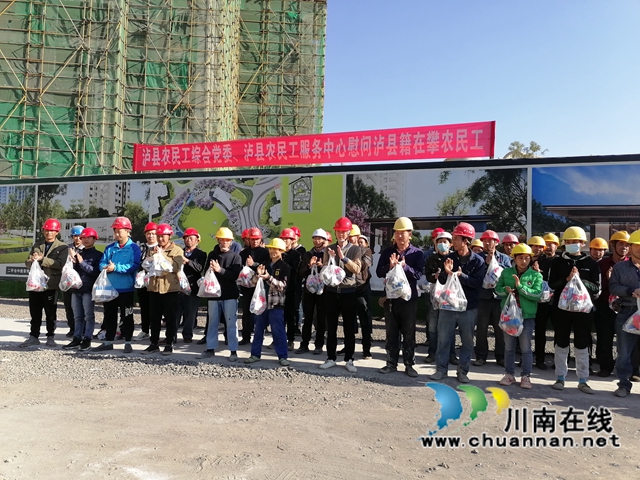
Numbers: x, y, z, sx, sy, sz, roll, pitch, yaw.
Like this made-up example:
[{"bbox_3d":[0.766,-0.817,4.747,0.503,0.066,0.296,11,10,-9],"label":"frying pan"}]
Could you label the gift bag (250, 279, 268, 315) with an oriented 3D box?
[{"bbox_3d":[-0.733,0.673,5.950,0.200,0.431,0.190,0,-2,18],"label":"gift bag"}]

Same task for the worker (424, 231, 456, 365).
[{"bbox_3d":[1.609,0.761,6.573,0.520,1.730,0.440,1,-1,18],"label":"worker"}]

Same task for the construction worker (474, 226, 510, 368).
[{"bbox_3d":[2.130,0.727,6.200,0.520,1.674,0.440,1,-2,23],"label":"construction worker"}]

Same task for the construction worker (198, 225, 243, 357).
[{"bbox_3d":[-1.283,0.698,6.492,0.520,1.730,0.460,1,-1,16],"label":"construction worker"}]

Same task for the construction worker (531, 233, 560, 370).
[{"bbox_3d":[2.826,0.767,6.200,0.520,1.695,0.460,0,-2,29],"label":"construction worker"}]

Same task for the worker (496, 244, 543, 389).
[{"bbox_3d":[2.115,0.809,5.280,0.480,1.510,0.440,1,-2,25],"label":"worker"}]

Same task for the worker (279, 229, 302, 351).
[{"bbox_3d":[-0.420,0.704,7.100,0.520,1.735,0.460,0,-2,22],"label":"worker"}]

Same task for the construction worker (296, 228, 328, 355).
[{"bbox_3d":[-0.091,0.719,7.000,0.540,1.760,0.460,0,-2,18],"label":"construction worker"}]

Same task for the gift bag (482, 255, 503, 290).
[{"bbox_3d":[2.190,0.410,6.300,0.260,0.440,0.200,1,-1,20],"label":"gift bag"}]

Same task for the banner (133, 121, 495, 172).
[{"bbox_3d":[-0.576,-1.960,10.870,8.300,0.680,0.050,1,-2,18],"label":"banner"}]

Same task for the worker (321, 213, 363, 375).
[{"bbox_3d":[0.258,0.642,5.850,0.540,1.811,0.480,0,-2,18],"label":"worker"}]

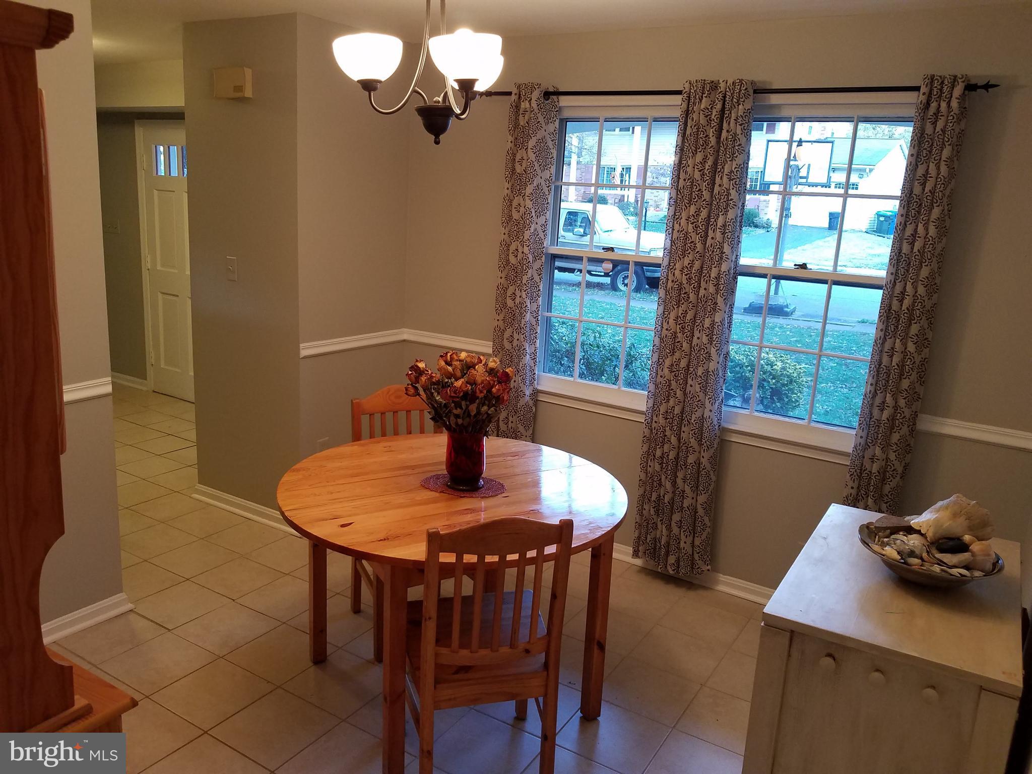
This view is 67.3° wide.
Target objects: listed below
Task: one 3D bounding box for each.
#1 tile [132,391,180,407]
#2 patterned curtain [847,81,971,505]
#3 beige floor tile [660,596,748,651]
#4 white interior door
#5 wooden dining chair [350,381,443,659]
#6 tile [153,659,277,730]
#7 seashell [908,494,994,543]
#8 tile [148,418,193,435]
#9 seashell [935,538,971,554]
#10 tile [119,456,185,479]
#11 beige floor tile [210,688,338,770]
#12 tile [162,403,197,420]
[{"bbox_3d":[-2.900,0.110,6.162,0.299,0.010,0.299,12,15,29],"label":"tile"},{"bbox_3d":[1.457,-0.063,2.973,0.210,2.140,0.100,11,15,30],"label":"patterned curtain"},{"bbox_3d":[0.826,1.037,3.401,0.295,0.010,0.295,12,15,29],"label":"beige floor tile"},{"bbox_3d":[-2.530,-0.894,5.980,0.920,2.050,0.050,11,15,30],"label":"white interior door"},{"bbox_3d":[-0.405,0.524,3.117,0.430,0.930,0.490,-2,15,-25],"label":"wooden dining chair"},{"bbox_3d":[-1.046,1.065,2.692,0.299,0.010,0.299,12,15,29],"label":"tile"},{"bbox_3d":[1.103,0.334,1.965,0.200,0.105,0.135,4,13,-1],"label":"seashell"},{"bbox_3d":[-2.428,0.288,5.514,0.295,0.010,0.295,12,15,29],"label":"tile"},{"bbox_3d":[0.979,0.355,1.736,0.077,0.030,0.042,11,15,31],"label":"seashell"},{"bbox_3d":[-2.194,0.490,4.675,0.300,0.012,0.300,11,15,30],"label":"tile"},{"bbox_3d":[-0.771,1.100,2.495,0.298,0.015,0.298,11,15,29],"label":"beige floor tile"},{"bbox_3d":[-2.511,0.192,5.873,0.298,0.015,0.298,11,15,29],"label":"tile"}]

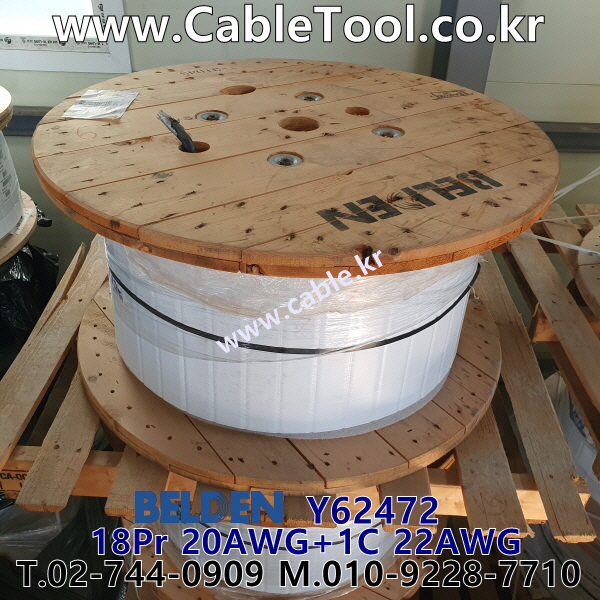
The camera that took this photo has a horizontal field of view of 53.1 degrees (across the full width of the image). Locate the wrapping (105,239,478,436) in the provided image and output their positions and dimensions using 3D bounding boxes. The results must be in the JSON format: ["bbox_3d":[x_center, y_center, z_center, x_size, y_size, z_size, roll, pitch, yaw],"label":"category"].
[{"bbox_3d":[-0.011,-0.137,1.233,0.735,0.390,0.735,3,36,0],"label":"wrapping"}]

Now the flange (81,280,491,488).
[{"bbox_3d":[-0.020,0.043,1.363,0.918,0.039,0.918,3,36,0],"label":"flange"}]

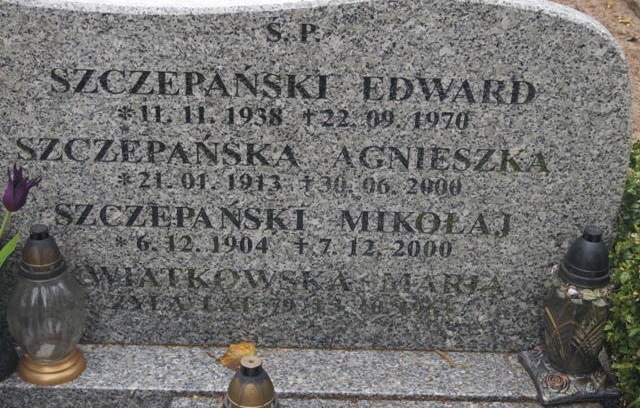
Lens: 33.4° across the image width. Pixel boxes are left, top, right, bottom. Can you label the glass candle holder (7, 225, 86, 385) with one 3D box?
[{"bbox_3d":[-0.462,0.161,1.819,0.136,0.279,0.136,1,29,-1],"label":"glass candle holder"}]

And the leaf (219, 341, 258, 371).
[{"bbox_3d":[-0.145,0.271,1.900,0.065,0.018,0.060,1,29,-1],"label":"leaf"}]

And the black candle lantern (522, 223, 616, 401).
[{"bbox_3d":[0.442,0.172,1.810,0.138,0.300,0.138,-4,29,-9],"label":"black candle lantern"}]

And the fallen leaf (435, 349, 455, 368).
[{"bbox_3d":[0.223,0.276,1.913,0.014,0.008,0.057,-15,33,-27],"label":"fallen leaf"}]

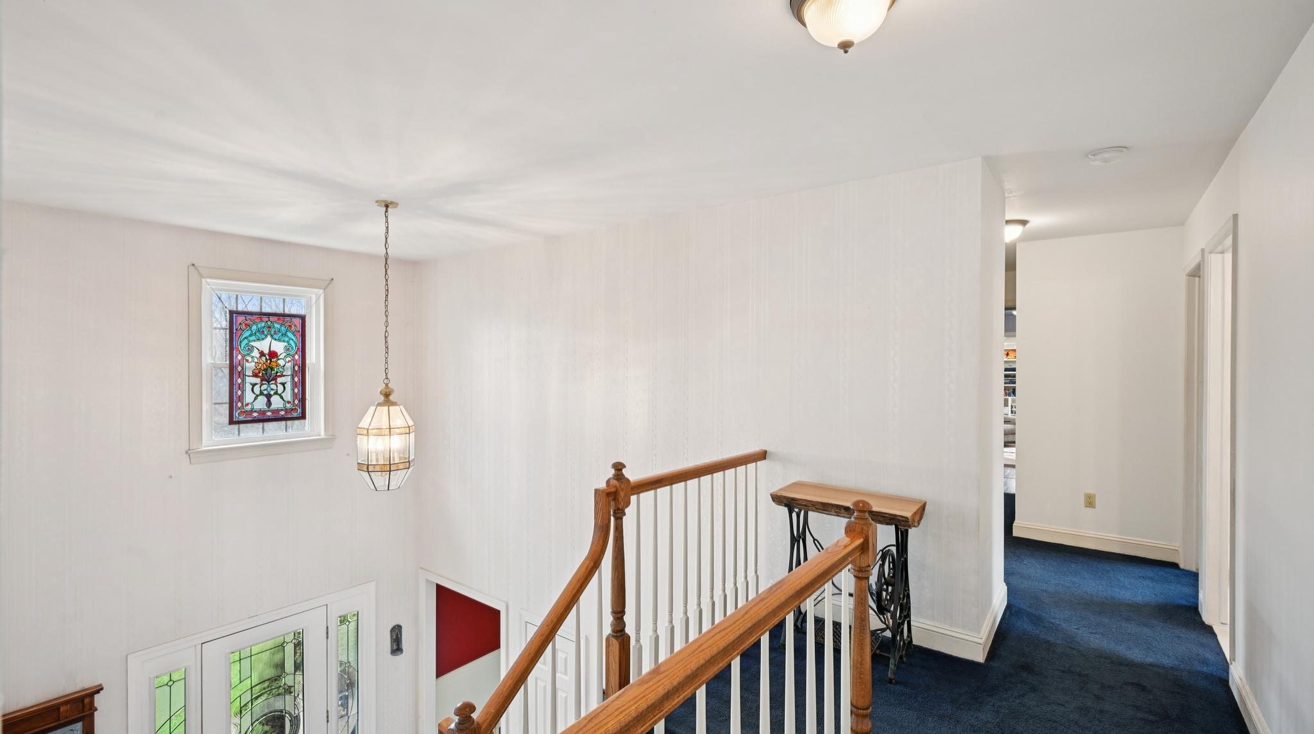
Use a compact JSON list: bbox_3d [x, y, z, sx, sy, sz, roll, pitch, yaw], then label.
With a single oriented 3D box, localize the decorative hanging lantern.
[{"bbox_3d":[-1.699,-0.123,3.671,0.332,1.809,0.332,0,1,37],"label":"decorative hanging lantern"}]

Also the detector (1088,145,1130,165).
[{"bbox_3d":[2.137,-0.998,2.768,0.159,0.038,0.159,0,1,37],"label":"detector"}]

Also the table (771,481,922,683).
[{"bbox_3d":[0.980,1.059,2.994,0.707,0.778,0.424,0,1,37],"label":"table"}]

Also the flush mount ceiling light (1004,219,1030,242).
[{"bbox_3d":[2.490,-0.963,4.180,0.293,0.151,0.293,0,1,37],"label":"flush mount ceiling light"}]

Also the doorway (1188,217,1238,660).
[{"bbox_3d":[3.194,0.370,3.327,0.141,2.131,1.798,0,1,37],"label":"doorway"}]

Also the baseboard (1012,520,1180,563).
[{"bbox_3d":[3.397,1.358,4.584,1.045,0.119,0.020,0,1,37],"label":"baseboard"}]

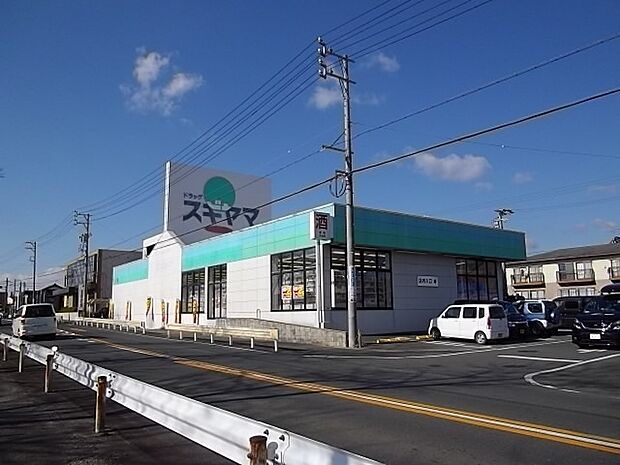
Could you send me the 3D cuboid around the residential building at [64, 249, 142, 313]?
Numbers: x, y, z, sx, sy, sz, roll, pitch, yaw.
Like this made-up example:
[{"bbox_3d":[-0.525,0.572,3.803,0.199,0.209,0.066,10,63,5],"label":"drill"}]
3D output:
[{"bbox_3d":[-27.991,8.502,71.078,11.000,8.800,23.000,6,-11,-36],"label":"residential building"}]

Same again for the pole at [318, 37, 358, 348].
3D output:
[{"bbox_3d":[1.214,-1.701,19.918,2.100,12.700,0.600,6,-11,-36],"label":"pole"}]

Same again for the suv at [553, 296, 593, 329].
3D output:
[{"bbox_3d":[14.666,4.569,26.580,1.750,1.820,4.400,6,-11,-36],"label":"suv"}]

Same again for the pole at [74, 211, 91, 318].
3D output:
[{"bbox_3d":[-25.730,4.115,55.173,2.200,12.300,0.600,6,-11,-36],"label":"pole"}]

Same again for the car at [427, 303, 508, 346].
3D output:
[{"bbox_3d":[7.028,4.066,21.687,1.480,1.650,3.400,6,-11,-36],"label":"car"}]

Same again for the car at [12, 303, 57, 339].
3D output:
[{"bbox_3d":[-15.625,5.083,27.420,1.700,1.820,4.500,6,-11,-36],"label":"car"}]

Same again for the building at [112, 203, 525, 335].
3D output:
[{"bbox_3d":[-2.815,4.766,40.522,16.400,6.250,35.000,6,-11,-36],"label":"building"}]

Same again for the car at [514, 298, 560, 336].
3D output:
[{"bbox_3d":[10.747,4.424,24.641,1.500,1.700,3.400,6,-11,-36],"label":"car"}]

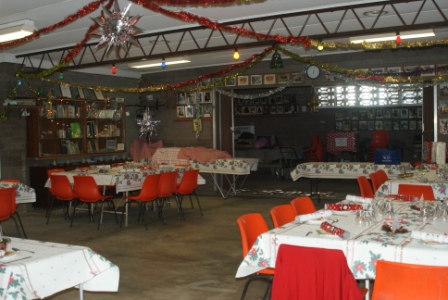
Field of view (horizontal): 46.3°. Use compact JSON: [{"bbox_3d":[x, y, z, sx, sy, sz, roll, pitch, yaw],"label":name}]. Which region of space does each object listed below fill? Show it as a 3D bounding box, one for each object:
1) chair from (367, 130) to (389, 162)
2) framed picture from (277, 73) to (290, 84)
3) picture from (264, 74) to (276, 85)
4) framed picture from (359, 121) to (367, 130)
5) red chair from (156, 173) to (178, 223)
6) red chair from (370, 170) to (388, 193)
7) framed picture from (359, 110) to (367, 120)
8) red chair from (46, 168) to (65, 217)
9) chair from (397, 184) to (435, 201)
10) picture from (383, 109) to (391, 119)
[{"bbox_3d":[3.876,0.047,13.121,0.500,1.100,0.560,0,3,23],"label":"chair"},{"bbox_3d":[1.147,-1.369,10.050,0.255,0.215,0.025,1,4,25],"label":"framed picture"},{"bbox_3d":[0.900,-1.370,10.168,0.250,0.205,0.025,1,4,25],"label":"picture"},{"bbox_3d":[3.541,-0.625,13.339,0.190,0.240,0.025,1,4,25],"label":"framed picture"},{"bbox_3d":[-0.984,0.750,8.569,0.530,0.795,0.490,0,2,31],"label":"red chair"},{"bbox_3d":[2.360,0.714,7.380,0.500,0.775,0.450,1,4,27],"label":"red chair"},{"bbox_3d":[3.790,-0.961,14.289,0.190,0.250,0.025,0,3,27],"label":"framed picture"},{"bbox_3d":[-2.729,0.745,9.035,0.520,0.790,0.500,0,3,29],"label":"red chair"},{"bbox_3d":[2.187,0.768,5.813,0.490,0.795,0.530,0,3,36],"label":"chair"},{"bbox_3d":[4.066,-0.904,13.069,0.190,0.240,0.025,1,4,25],"label":"picture"}]

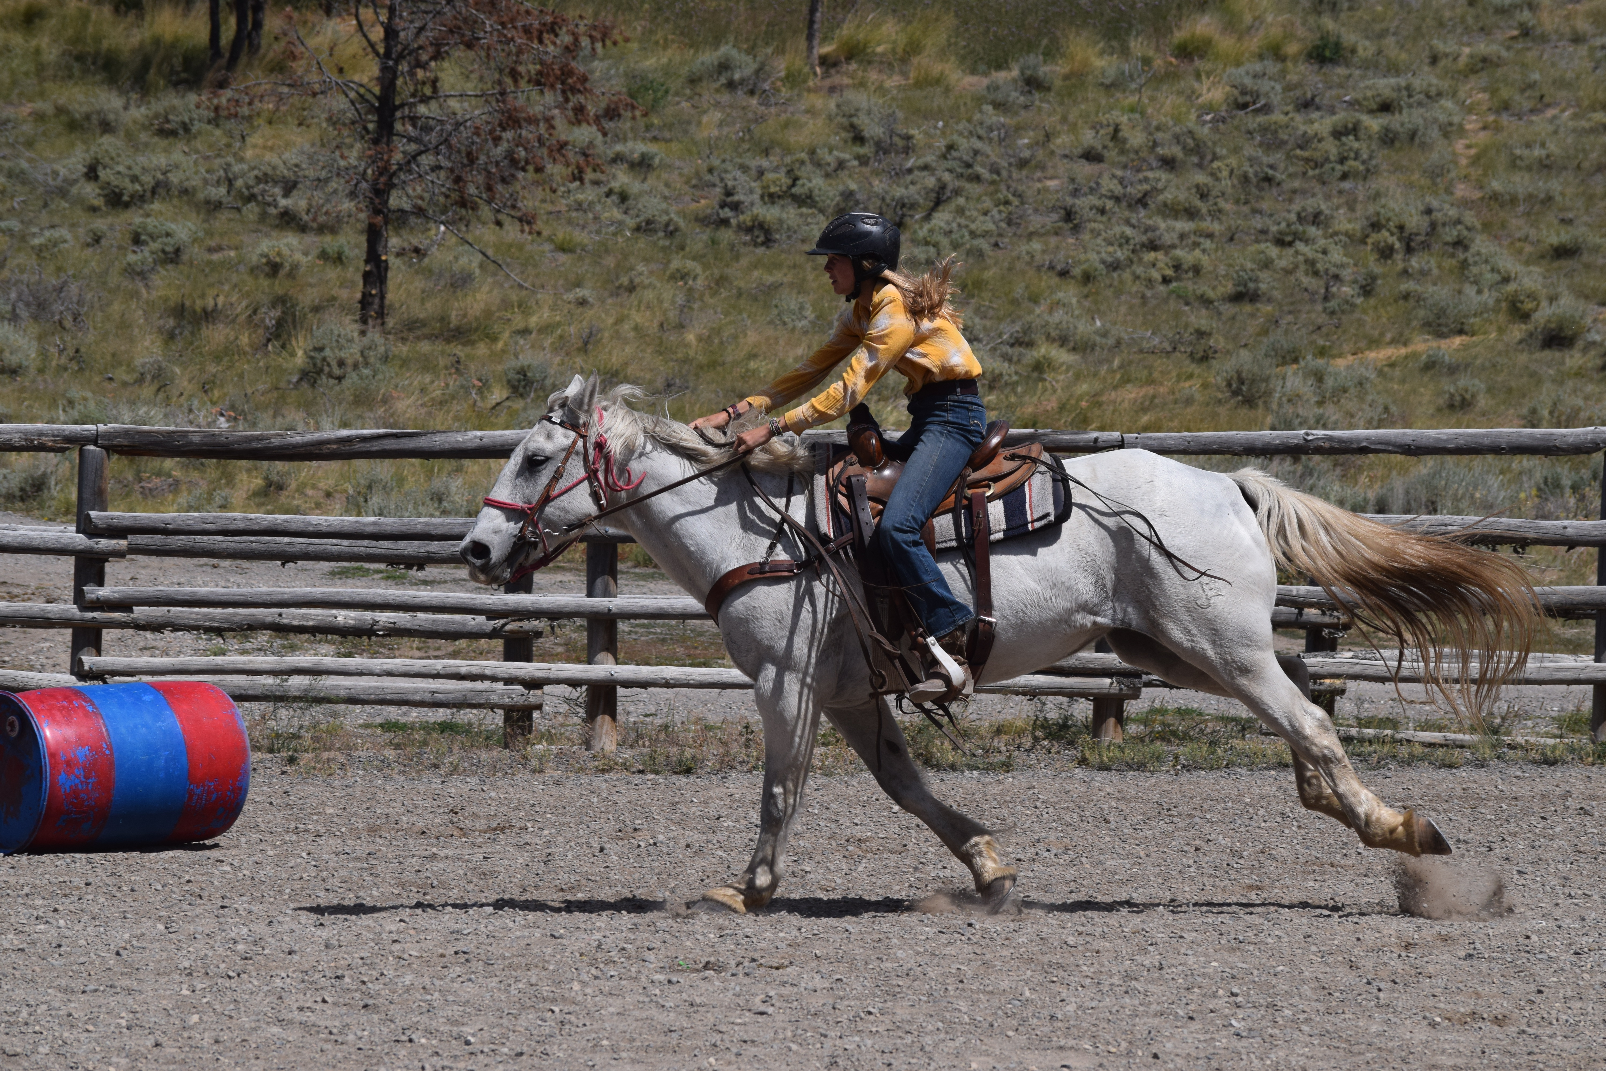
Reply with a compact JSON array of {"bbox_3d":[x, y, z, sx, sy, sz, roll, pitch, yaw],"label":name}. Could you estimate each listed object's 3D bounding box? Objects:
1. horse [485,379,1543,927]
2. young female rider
[{"bbox_3d":[0.614,0.339,25.100,3.343,1.677,0.640,0,1,-5],"label":"horse"},{"bbox_3d":[0.110,-0.247,25.100,0.904,1.526,0.700,0,1,-5],"label":"young female rider"}]

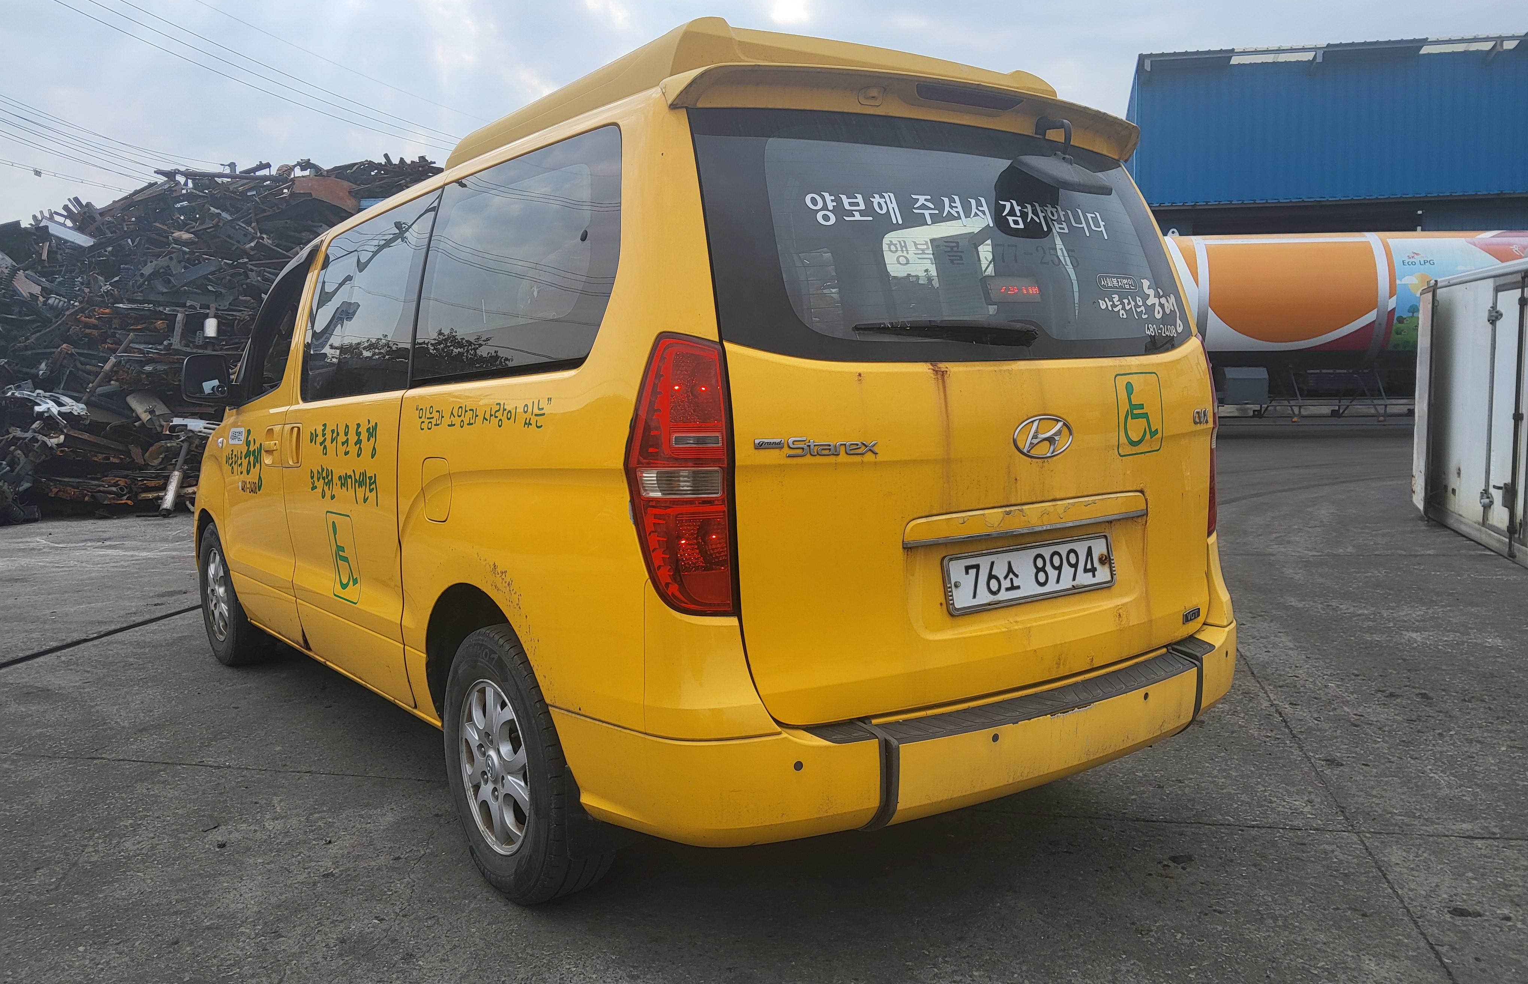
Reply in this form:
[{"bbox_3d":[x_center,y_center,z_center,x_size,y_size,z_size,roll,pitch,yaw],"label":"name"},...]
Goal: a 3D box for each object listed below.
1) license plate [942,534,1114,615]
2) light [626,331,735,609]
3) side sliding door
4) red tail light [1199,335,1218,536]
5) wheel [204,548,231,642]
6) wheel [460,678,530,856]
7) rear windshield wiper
[{"bbox_3d":[0.605,0.177,2.536,0.530,0.122,0.025,-5,-4,-35],"label":"license plate"},{"bbox_3d":[-0.162,-0.025,2.138,0.180,0.535,0.160,-5,6,-35],"label":"light"},{"bbox_3d":[-1.284,-0.117,3.629,0.180,1.460,1.320,-5,6,-35],"label":"side sliding door"},{"bbox_3d":[1.196,-0.155,3.108,0.180,0.535,0.160,-5,6,-35],"label":"red tail light"},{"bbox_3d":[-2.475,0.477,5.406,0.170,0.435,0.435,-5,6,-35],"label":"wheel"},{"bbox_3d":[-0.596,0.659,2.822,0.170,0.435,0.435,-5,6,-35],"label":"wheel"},{"bbox_3d":[0.387,-0.324,2.368,0.510,0.060,0.065,-5,-9,-31],"label":"rear windshield wiper"}]

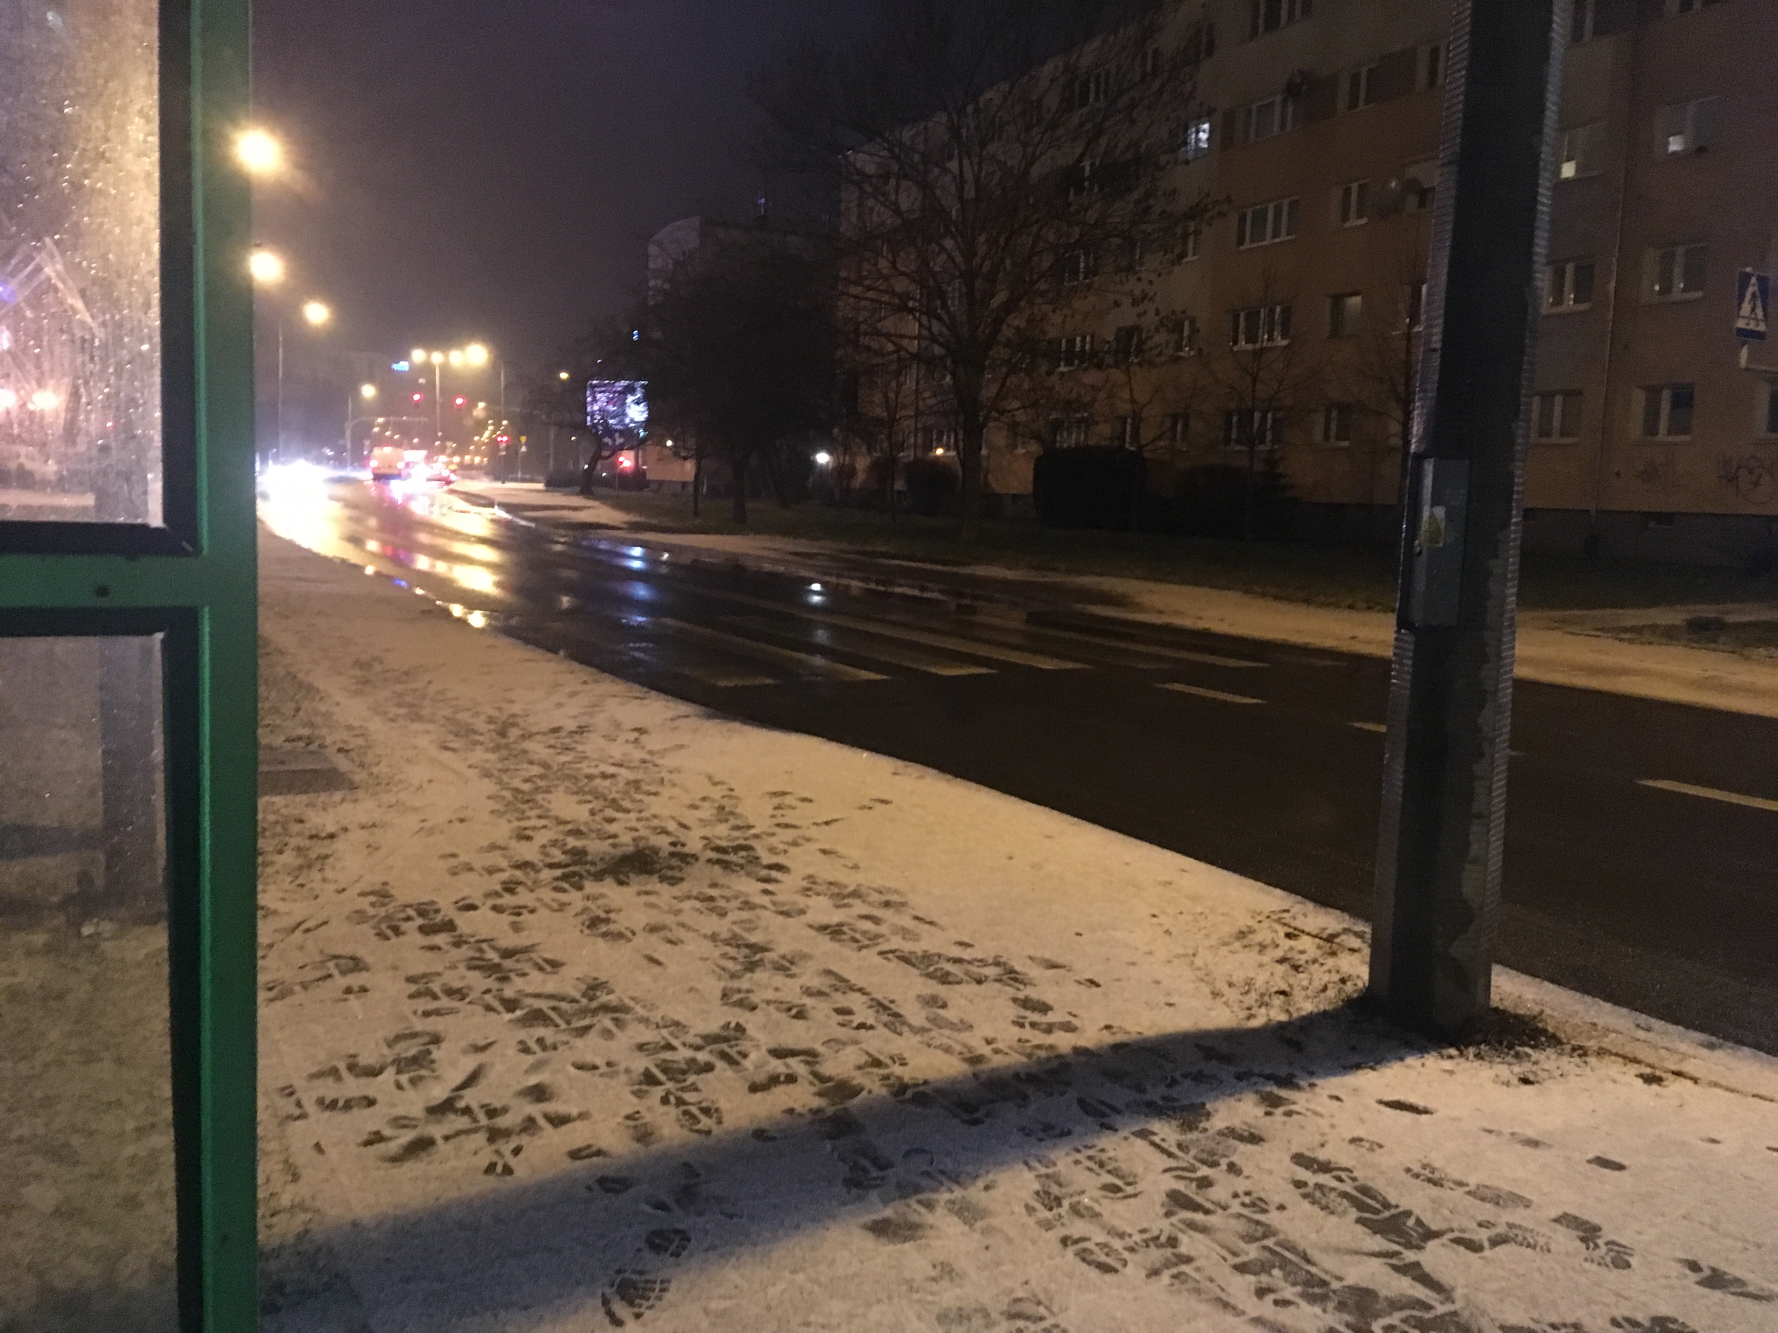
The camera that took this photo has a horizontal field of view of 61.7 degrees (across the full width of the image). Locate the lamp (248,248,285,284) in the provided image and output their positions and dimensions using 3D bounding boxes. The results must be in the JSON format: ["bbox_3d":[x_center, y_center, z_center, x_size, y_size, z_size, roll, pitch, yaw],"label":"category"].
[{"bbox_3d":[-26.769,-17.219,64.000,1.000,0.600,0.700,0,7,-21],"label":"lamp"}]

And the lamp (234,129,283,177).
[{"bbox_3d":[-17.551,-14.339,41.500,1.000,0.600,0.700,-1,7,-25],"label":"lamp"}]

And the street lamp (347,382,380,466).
[{"bbox_3d":[-56.701,-25.590,160.000,2.800,9.200,0.500,0,7,-18],"label":"street lamp"}]

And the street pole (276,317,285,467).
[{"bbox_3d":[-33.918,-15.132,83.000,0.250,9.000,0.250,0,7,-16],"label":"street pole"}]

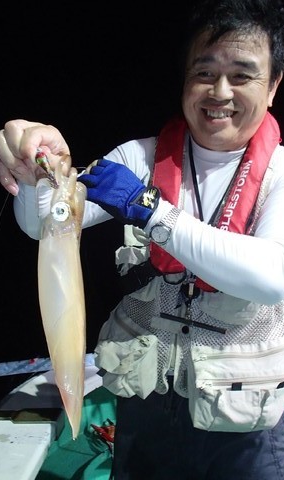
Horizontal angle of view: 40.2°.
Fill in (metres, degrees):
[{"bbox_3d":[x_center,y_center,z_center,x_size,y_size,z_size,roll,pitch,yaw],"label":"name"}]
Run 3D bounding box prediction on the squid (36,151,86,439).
[{"bbox_3d":[-0.111,0.080,0.545,0.065,0.400,0.060,-3,7,-9],"label":"squid"}]

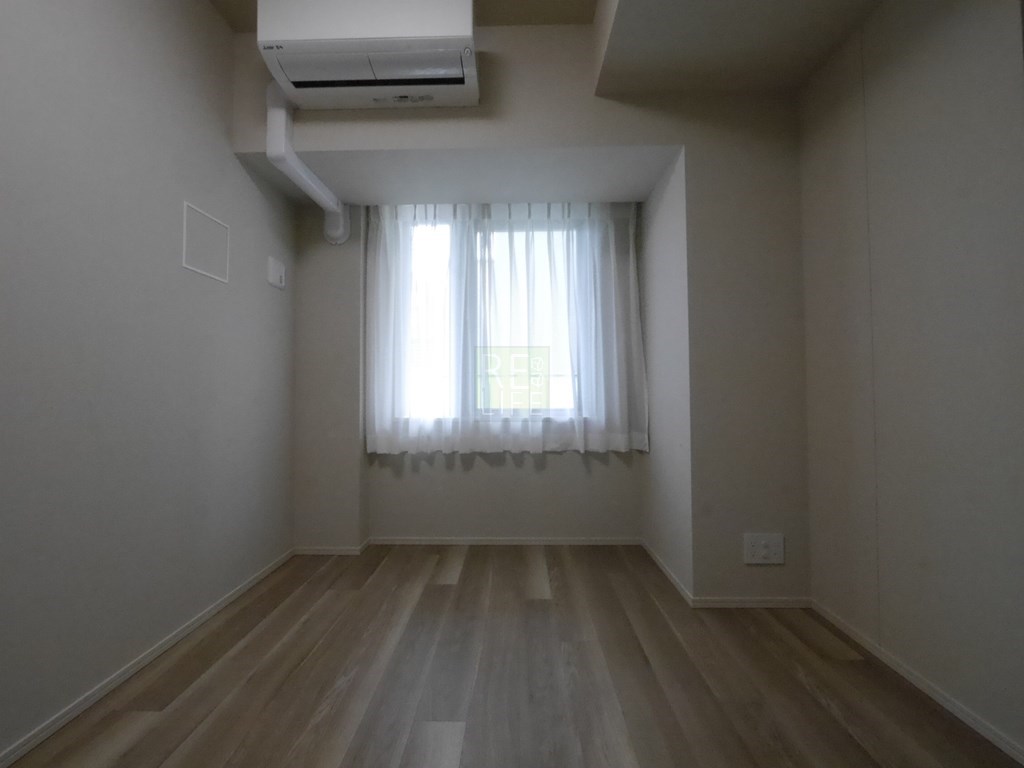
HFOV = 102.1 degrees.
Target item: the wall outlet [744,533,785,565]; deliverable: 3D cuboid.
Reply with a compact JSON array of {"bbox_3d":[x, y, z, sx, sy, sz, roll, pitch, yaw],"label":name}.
[{"bbox_3d":[1.024,0.668,1.681,0.158,0.121,0.011,0,-1,1],"label":"wall outlet"}]

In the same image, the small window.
[{"bbox_3d":[-0.029,-0.303,2.294,1.545,1.370,0.090,0,-1,1],"label":"small window"}]

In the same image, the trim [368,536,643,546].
[{"bbox_3d":[-0.041,0.909,2.386,1.568,0.043,0.015,0,-1,1],"label":"trim"}]

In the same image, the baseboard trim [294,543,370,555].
[{"bbox_3d":[-0.997,0.913,2.248,0.371,0.043,0.015,0,-1,1],"label":"baseboard trim"}]

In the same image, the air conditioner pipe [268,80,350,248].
[{"bbox_3d":[-0.962,-0.999,1.985,0.135,0.460,0.607,0,-1,1],"label":"air conditioner pipe"}]

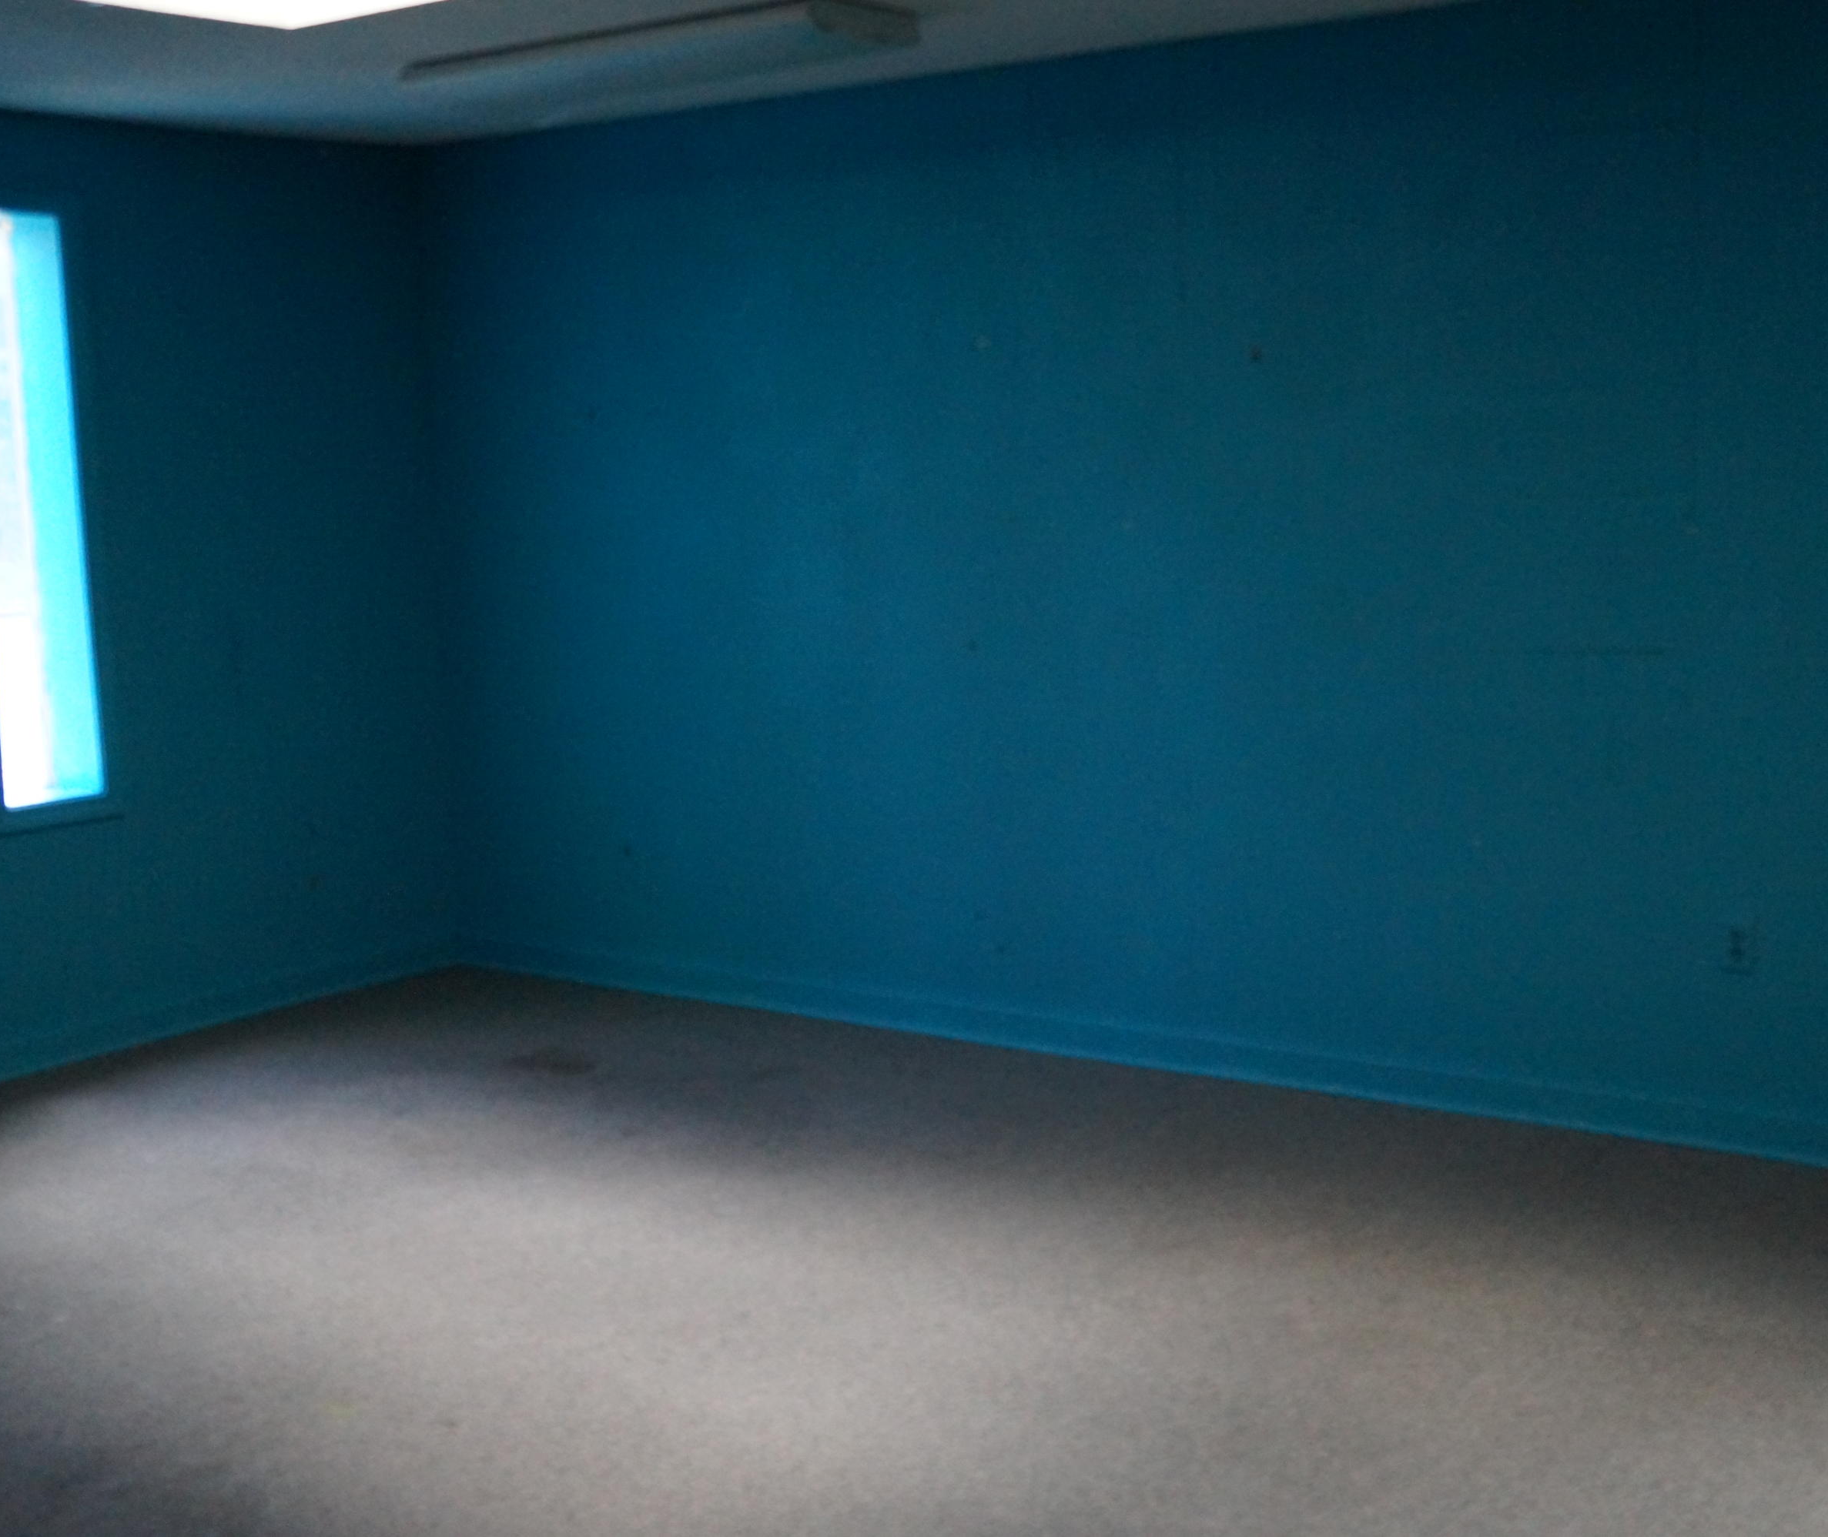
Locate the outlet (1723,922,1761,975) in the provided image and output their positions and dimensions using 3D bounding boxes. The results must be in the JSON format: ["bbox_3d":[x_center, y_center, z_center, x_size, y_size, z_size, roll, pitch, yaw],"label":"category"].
[{"bbox_3d":[1.727,0.372,4.822,0.071,0.115,0.010,4,10,36],"label":"outlet"}]

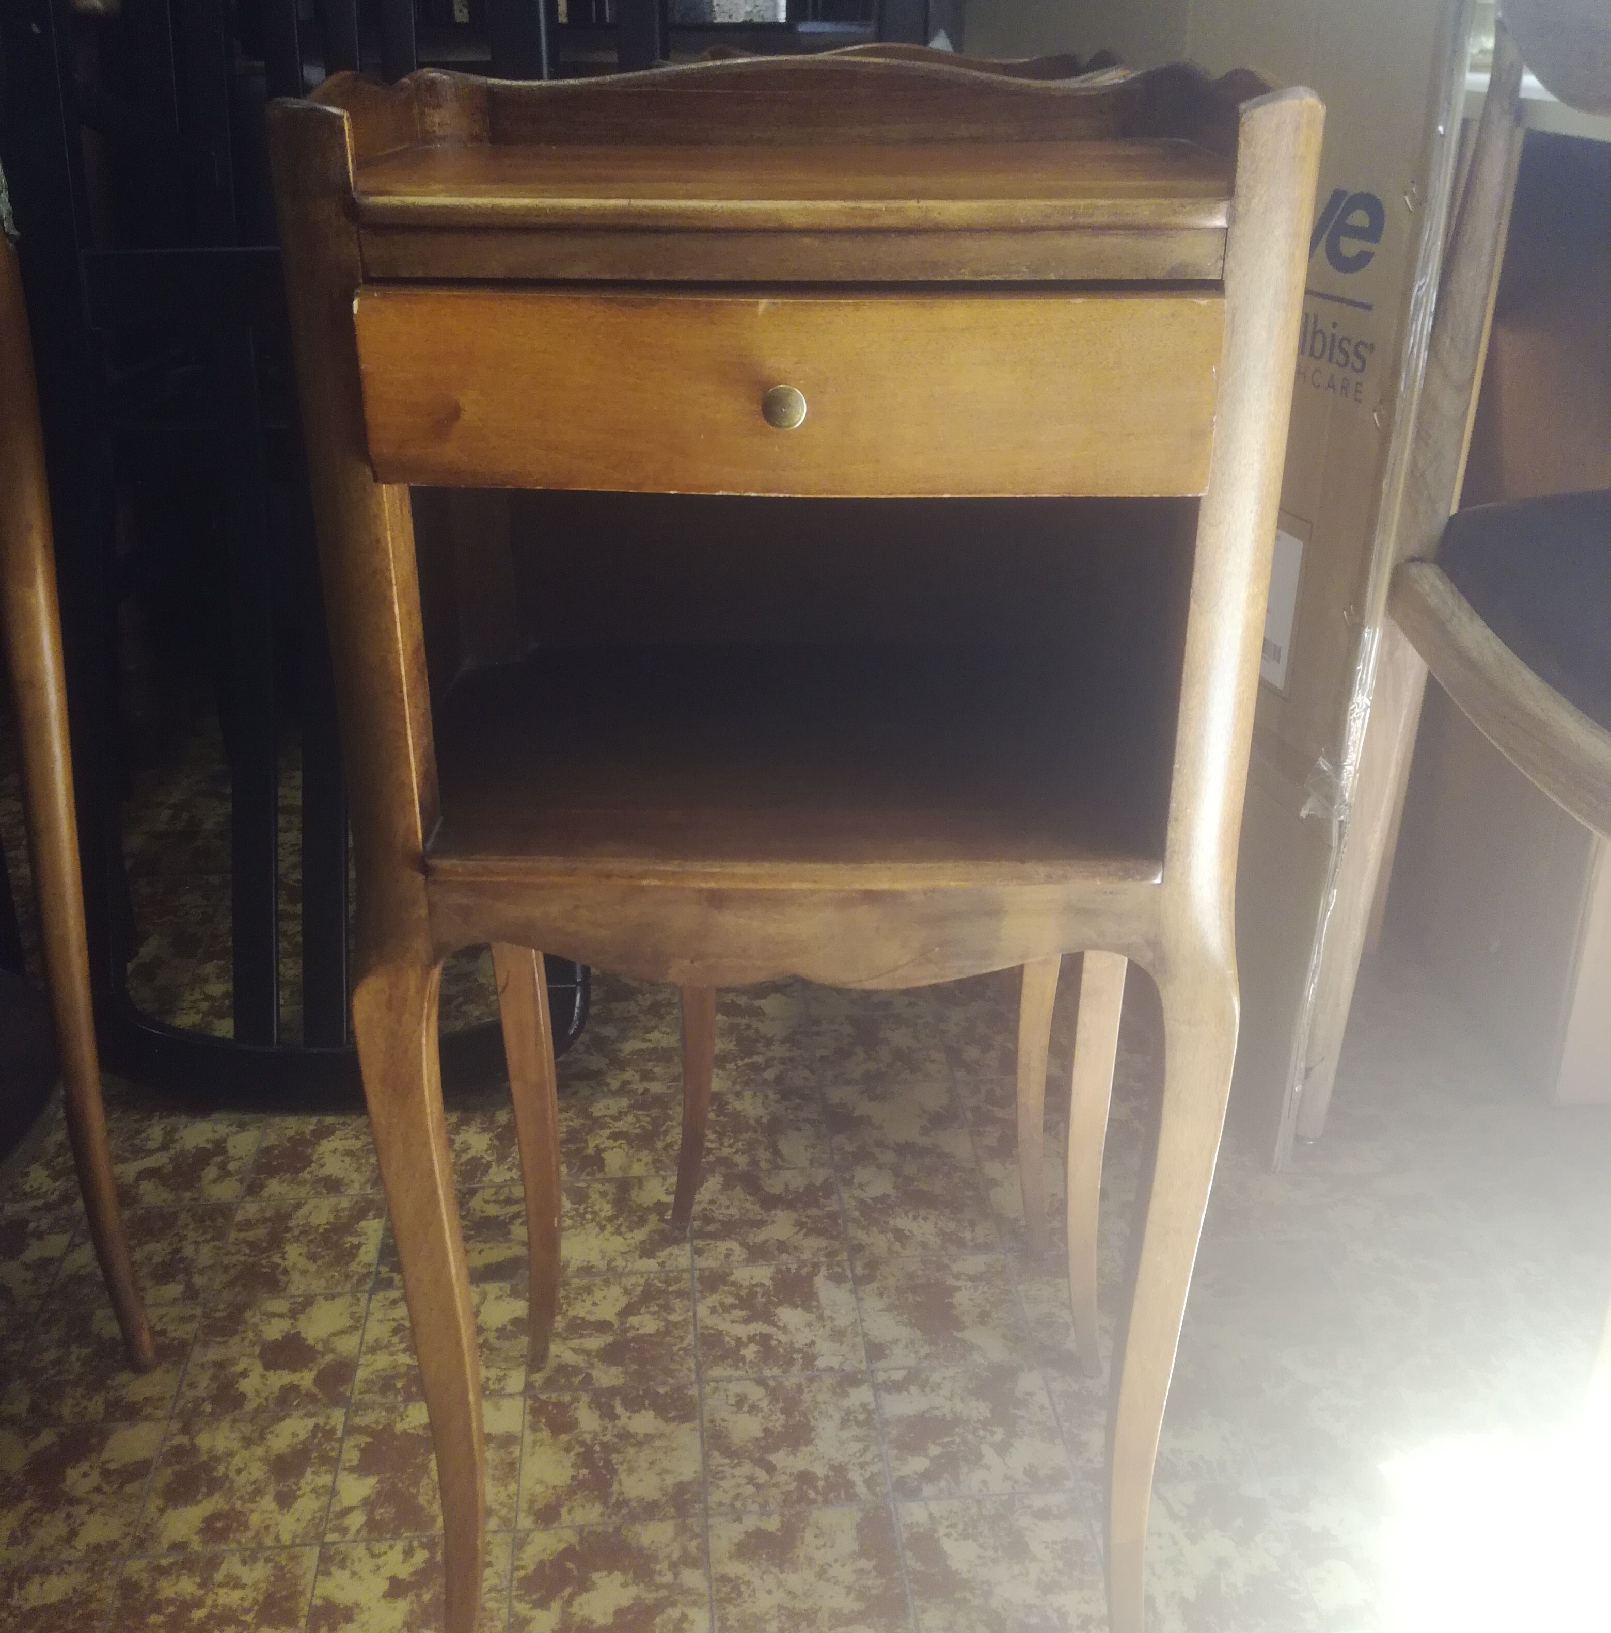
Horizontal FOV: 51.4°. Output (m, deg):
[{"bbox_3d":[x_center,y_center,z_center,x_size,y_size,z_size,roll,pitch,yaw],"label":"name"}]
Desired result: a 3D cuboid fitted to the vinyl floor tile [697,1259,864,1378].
[{"bbox_3d":[-0.016,0.315,1.046,0.102,0.003,0.100,-2,26,-5],"label":"vinyl floor tile"}]

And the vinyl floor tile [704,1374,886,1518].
[{"bbox_3d":[-0.008,0.352,0.944,0.099,0.004,0.099,-2,23,-5],"label":"vinyl floor tile"}]

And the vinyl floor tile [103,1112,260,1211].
[{"bbox_3d":[-0.443,0.246,1.186,0.102,0.003,0.100,-2,26,-5],"label":"vinyl floor tile"}]

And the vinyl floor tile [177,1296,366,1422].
[{"bbox_3d":[-0.322,0.327,1.020,0.102,0.003,0.100,-2,26,-5],"label":"vinyl floor tile"}]

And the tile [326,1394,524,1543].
[{"bbox_3d":[-0.207,0.360,0.927,0.099,0.004,0.099,-2,23,-5],"label":"tile"}]

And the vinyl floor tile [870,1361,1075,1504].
[{"bbox_3d":[0.092,0.347,0.953,0.099,0.004,0.099,-2,23,-5],"label":"vinyl floor tile"}]

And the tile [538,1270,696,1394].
[{"bbox_3d":[-0.118,0.319,1.037,0.102,0.003,0.100,-2,26,-5],"label":"tile"}]

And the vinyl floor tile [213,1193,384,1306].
[{"bbox_3d":[-0.331,0.284,1.107,0.102,0.003,0.100,-2,26,-5],"label":"vinyl floor tile"}]

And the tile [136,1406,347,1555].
[{"bbox_3d":[-0.313,0.370,0.932,0.102,0.003,0.100,-2,26,-5],"label":"tile"}]

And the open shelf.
[{"bbox_3d":[-0.002,-0.030,0.727,0.278,0.012,0.250,1,23,2],"label":"open shelf"}]

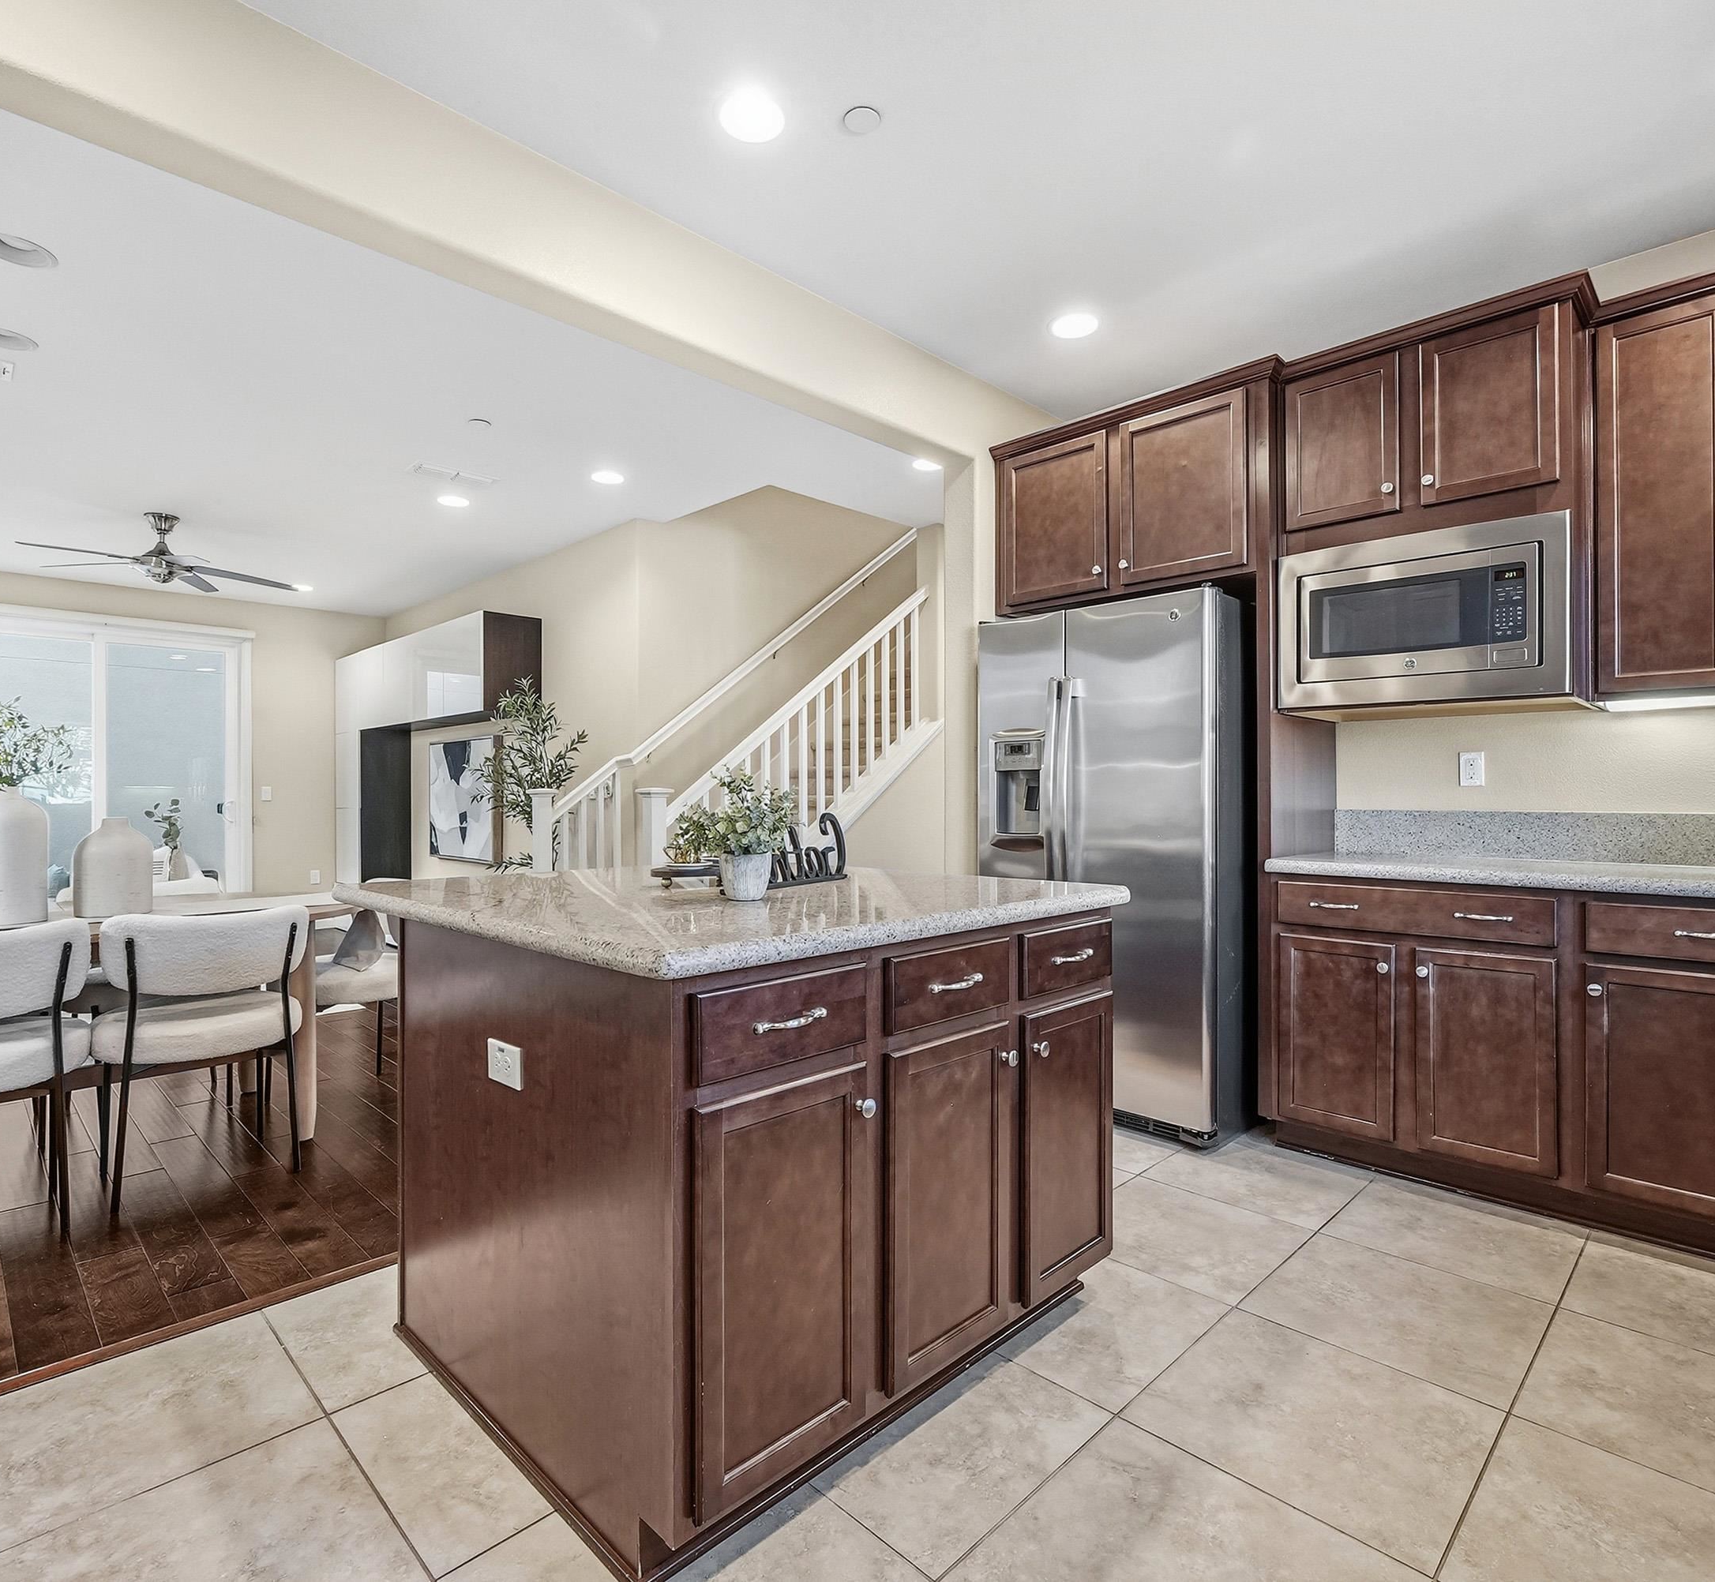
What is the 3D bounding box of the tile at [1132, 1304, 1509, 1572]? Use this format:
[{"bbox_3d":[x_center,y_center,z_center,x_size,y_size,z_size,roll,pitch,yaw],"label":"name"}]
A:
[{"bbox_3d":[0.842,1.154,1.698,0.506,0.010,0.503,0,-1,-45],"label":"tile"}]

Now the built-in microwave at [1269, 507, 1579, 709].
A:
[{"bbox_3d":[1.781,-0.501,2.858,0.450,0.487,0.750,0,-1,-45],"label":"built-in microwave"}]

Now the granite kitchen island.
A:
[{"bbox_3d":[-0.290,0.673,2.063,1.197,0.912,1.335,0,0,-45],"label":"granite kitchen island"}]

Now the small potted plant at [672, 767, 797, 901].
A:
[{"bbox_3d":[-0.256,0.075,1.920,0.250,0.274,0.250,0,0,0],"label":"small potted plant"}]

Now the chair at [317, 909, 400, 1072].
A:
[{"bbox_3d":[-1.945,0.761,3.474,0.540,0.800,0.540,0,-1,-45],"label":"chair"}]

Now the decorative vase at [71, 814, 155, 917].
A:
[{"bbox_3d":[-2.409,0.243,2.982,0.205,0.315,0.205,0,-1,-45],"label":"decorative vase"}]

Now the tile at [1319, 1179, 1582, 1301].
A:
[{"bbox_3d":[1.535,1.134,2.363,0.490,0.010,0.495,0,0,-45],"label":"tile"}]

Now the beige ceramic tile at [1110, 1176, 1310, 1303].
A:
[{"bbox_3d":[0.847,1.159,2.416,0.506,0.010,0.503,0,-1,-45],"label":"beige ceramic tile"}]

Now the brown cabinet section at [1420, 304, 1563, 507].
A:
[{"bbox_3d":[1.784,-1.073,2.605,0.024,0.474,0.325,1,-1,-45],"label":"brown cabinet section"}]

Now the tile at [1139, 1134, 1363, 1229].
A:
[{"bbox_3d":[1.186,1.135,2.716,0.490,0.010,0.497,0,0,-45],"label":"tile"}]

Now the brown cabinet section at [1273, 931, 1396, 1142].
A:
[{"bbox_3d":[1.455,0.740,2.799,0.024,0.576,0.327,1,-1,-45],"label":"brown cabinet section"}]

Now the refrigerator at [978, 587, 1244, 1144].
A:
[{"bbox_3d":[0.984,0.244,3.407,0.765,1.777,0.898,0,0,-45],"label":"refrigerator"}]

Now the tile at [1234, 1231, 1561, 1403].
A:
[{"bbox_3d":[1.203,1.156,2.057,0.506,0.010,0.503,0,-1,-45],"label":"tile"}]

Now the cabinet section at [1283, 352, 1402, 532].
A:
[{"bbox_3d":[1.513,-1.075,2.878,0.024,0.475,0.323,1,-1,-45],"label":"cabinet section"}]

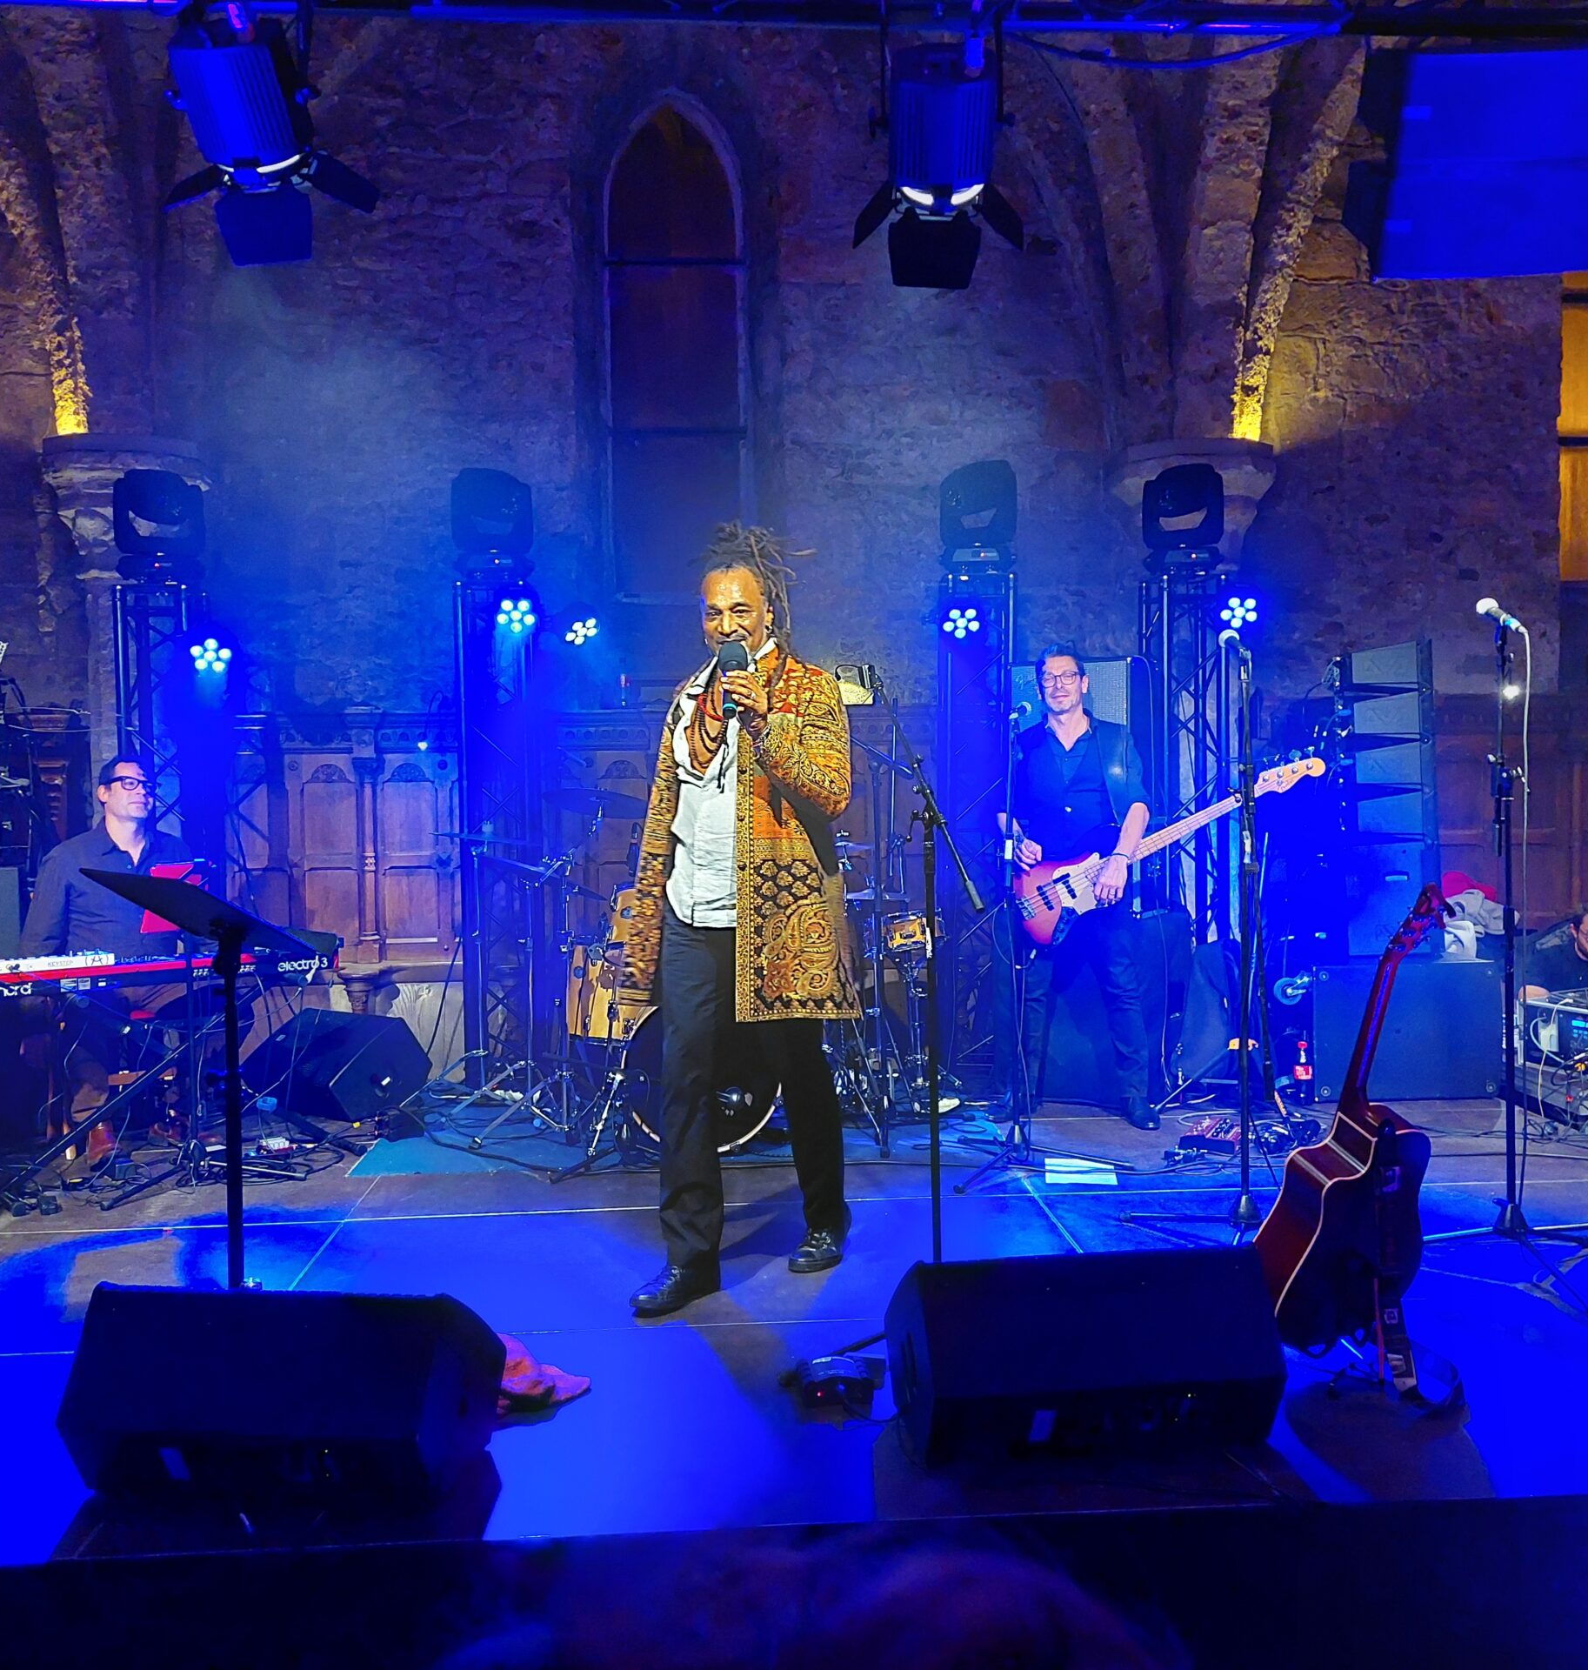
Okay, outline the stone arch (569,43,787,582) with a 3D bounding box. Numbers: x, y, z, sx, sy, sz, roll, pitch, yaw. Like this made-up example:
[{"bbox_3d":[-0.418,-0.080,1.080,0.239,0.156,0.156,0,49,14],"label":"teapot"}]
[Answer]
[{"bbox_3d":[-0.548,-2.397,7.200,0.980,2.500,0.350,-1,2,-2],"label":"stone arch"}]

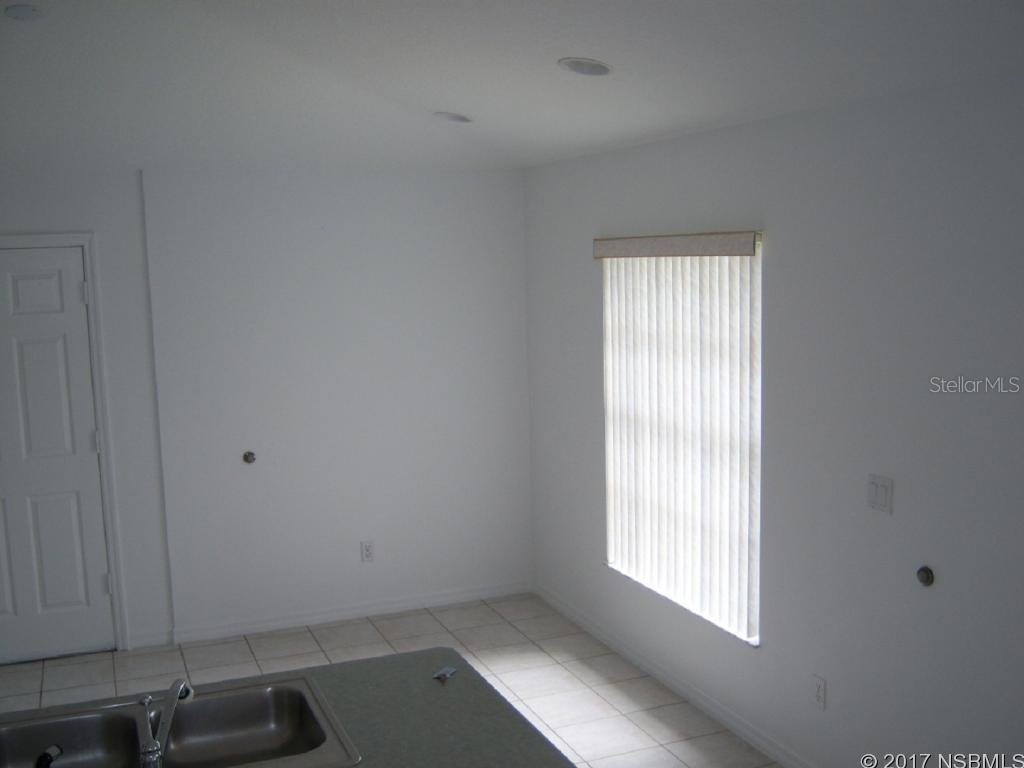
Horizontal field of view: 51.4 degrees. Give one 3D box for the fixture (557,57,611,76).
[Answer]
[{"bbox_3d":[0.238,-1.041,3.509,0.190,0.030,0.190,9,2,-24],"label":"fixture"}]

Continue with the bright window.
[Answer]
[{"bbox_3d":[0.672,0.161,4.519,0.100,1.560,1.220,-5,8,-23],"label":"bright window"}]

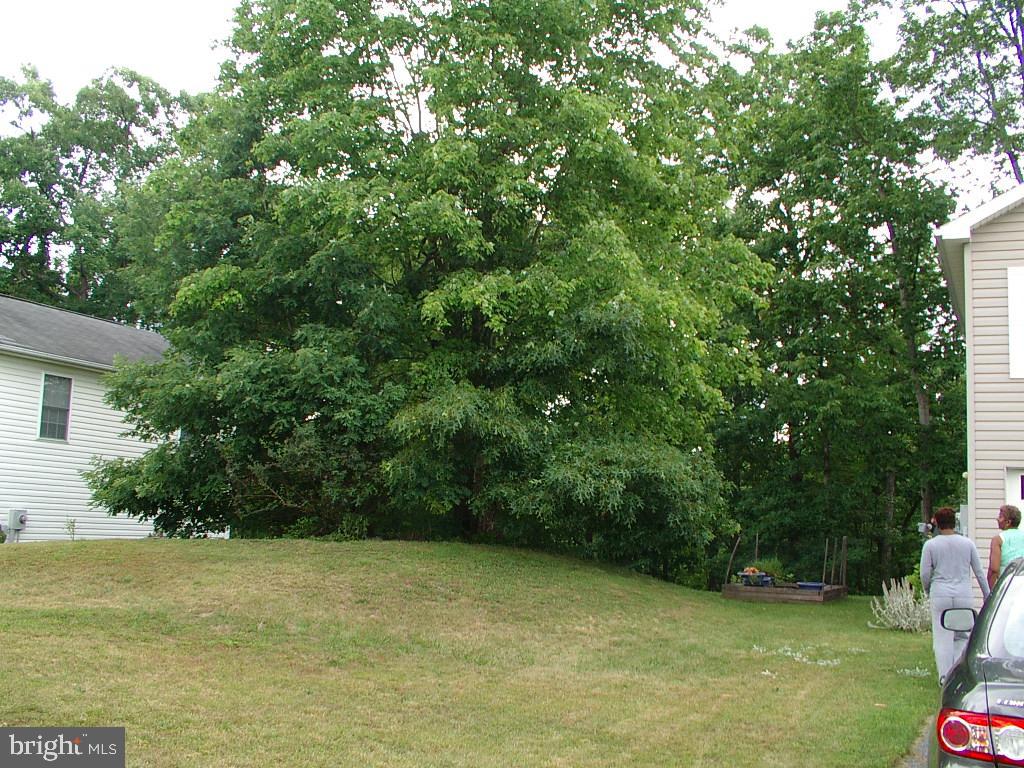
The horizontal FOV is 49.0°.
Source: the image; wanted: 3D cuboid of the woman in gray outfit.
[{"bbox_3d":[4.130,1.975,10.470,0.610,1.660,0.400,-1,-8,21],"label":"woman in gray outfit"}]

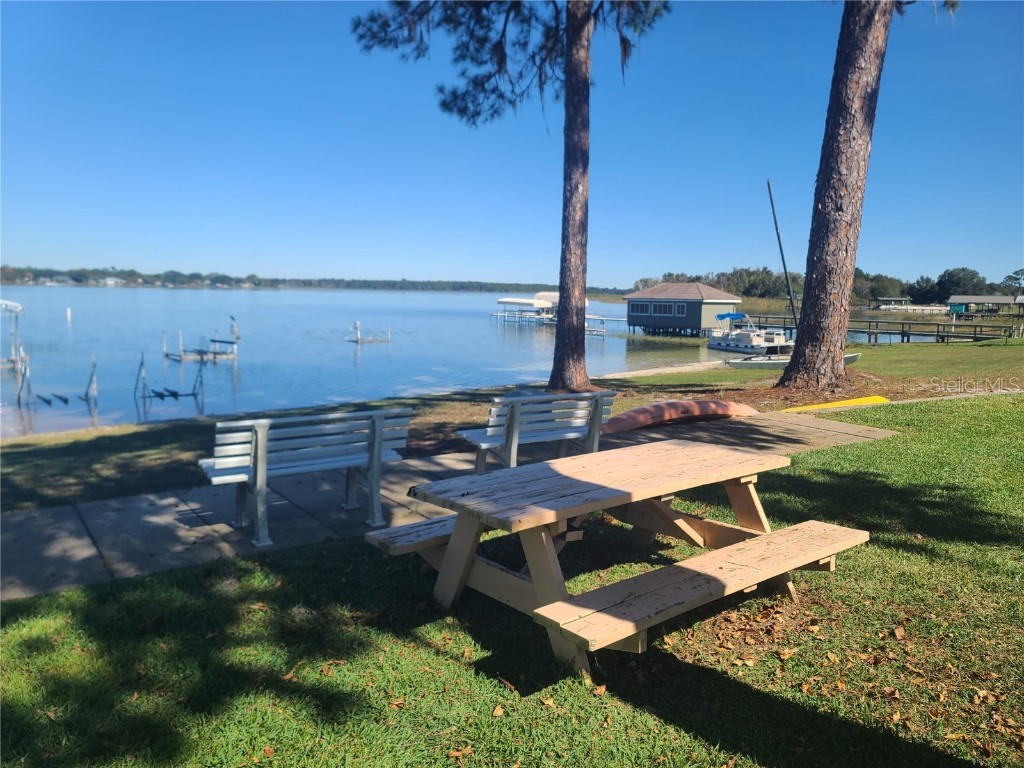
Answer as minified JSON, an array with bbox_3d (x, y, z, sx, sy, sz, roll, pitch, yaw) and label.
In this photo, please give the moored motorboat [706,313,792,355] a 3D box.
[{"bbox_3d":[14.995,-3.131,46.300,2.350,2.500,5.300,-3,8,-30],"label":"moored motorboat"}]

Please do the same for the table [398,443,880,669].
[{"bbox_3d":[0.507,0.771,3.702,1.906,0.680,1.634,-5,6,-38],"label":"table"}]

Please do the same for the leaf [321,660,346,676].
[{"bbox_3d":[-0.718,1.144,2.974,0.070,0.030,0.120,1,6,24],"label":"leaf"}]

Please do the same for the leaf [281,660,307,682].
[{"bbox_3d":[-0.871,1.148,2.956,0.070,0.030,0.130,1,5,18],"label":"leaf"}]

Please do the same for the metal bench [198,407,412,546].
[{"bbox_3d":[-1.412,0.574,5.147,1.320,0.810,0.616,-4,9,-34],"label":"metal bench"}]

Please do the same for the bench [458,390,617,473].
[{"bbox_3d":[0.224,0.459,6.399,1.307,0.801,0.610,-4,8,-34],"label":"bench"}]

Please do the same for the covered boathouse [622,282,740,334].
[{"bbox_3d":[14.750,-6.580,64.500,5.100,4.400,8.800,-5,9,-38],"label":"covered boathouse"}]

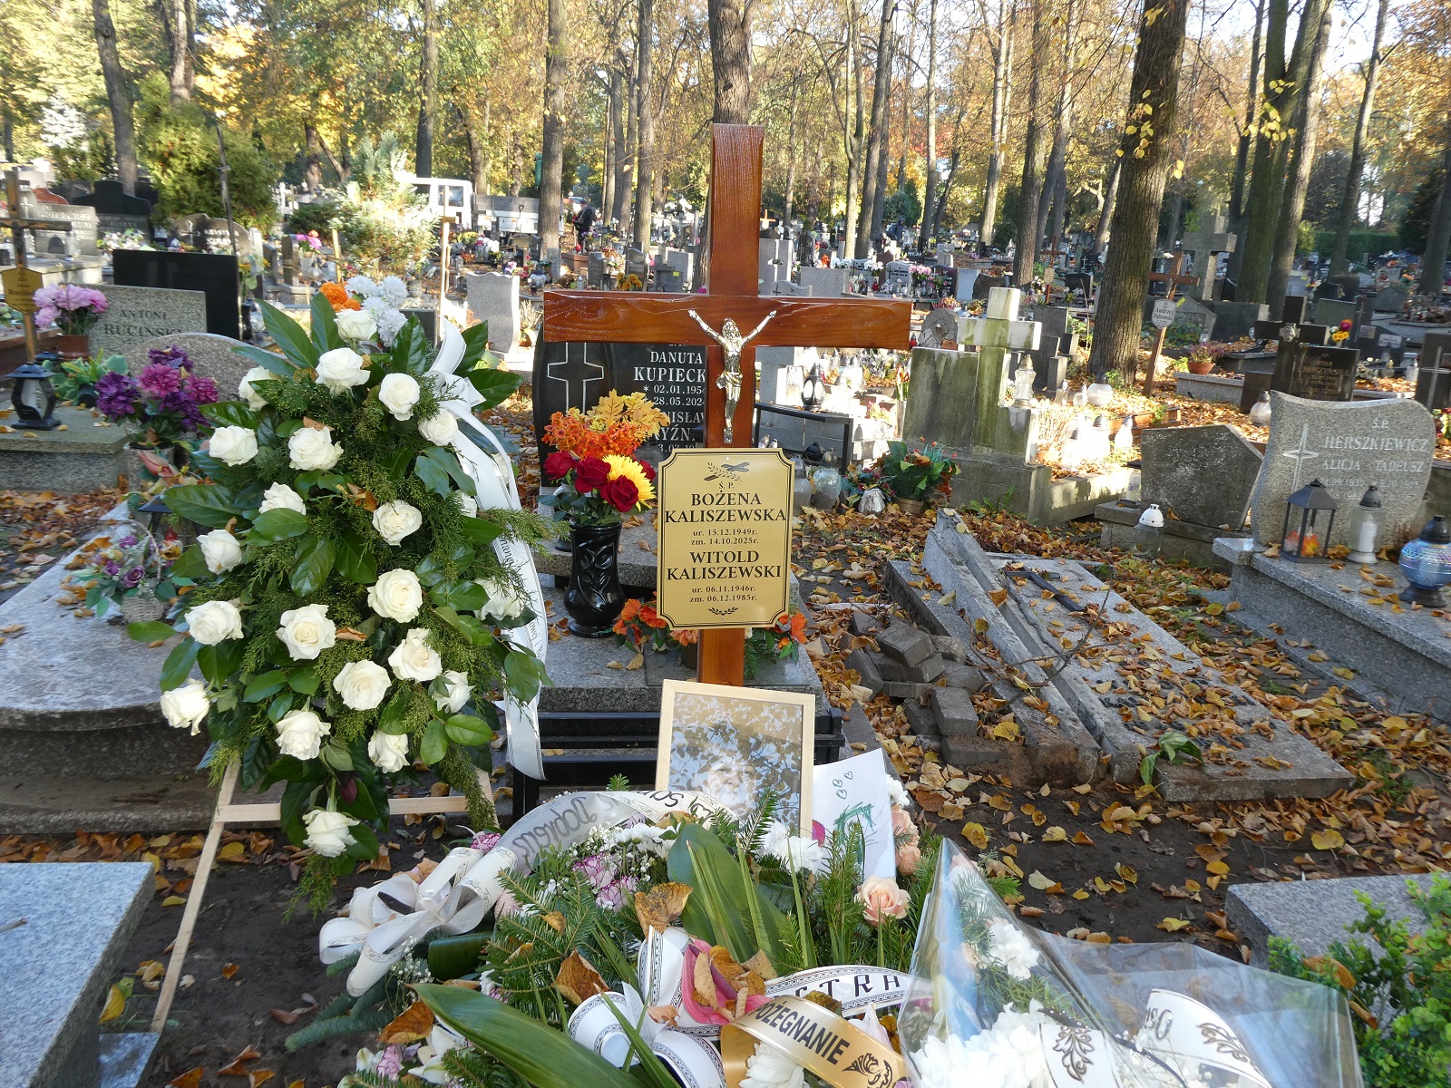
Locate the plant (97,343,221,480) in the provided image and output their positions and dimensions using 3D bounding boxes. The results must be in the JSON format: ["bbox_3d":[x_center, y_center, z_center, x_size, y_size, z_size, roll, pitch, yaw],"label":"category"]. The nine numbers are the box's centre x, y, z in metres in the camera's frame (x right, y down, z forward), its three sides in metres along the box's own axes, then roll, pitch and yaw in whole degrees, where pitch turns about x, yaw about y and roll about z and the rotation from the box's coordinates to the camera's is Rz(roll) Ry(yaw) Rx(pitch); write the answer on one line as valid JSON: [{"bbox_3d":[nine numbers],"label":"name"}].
[{"bbox_3d":[-2.051,-0.471,4.250,0.390,0.460,0.350,-3,17,-17],"label":"plant"}]

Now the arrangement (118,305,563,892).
[{"bbox_3d":[-0.655,0.081,2.080,0.720,1.030,0.360,-1,8,-10],"label":"arrangement"}]

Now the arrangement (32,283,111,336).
[{"bbox_3d":[-4.051,-1.460,7.270,0.413,0.319,0.359,-9,19,-29],"label":"arrangement"}]

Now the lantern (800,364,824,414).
[{"bbox_3d":[0.513,-0.916,6.900,0.139,0.291,0.139,0,16,0],"label":"lantern"}]

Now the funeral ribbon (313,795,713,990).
[{"bbox_3d":[-0.345,0.601,2.050,0.680,0.310,0.280,0,16,-6],"label":"funeral ribbon"}]

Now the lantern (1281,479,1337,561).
[{"bbox_3d":[2.109,-0.085,4.250,0.118,0.285,0.118,0,16,-5],"label":"lantern"}]

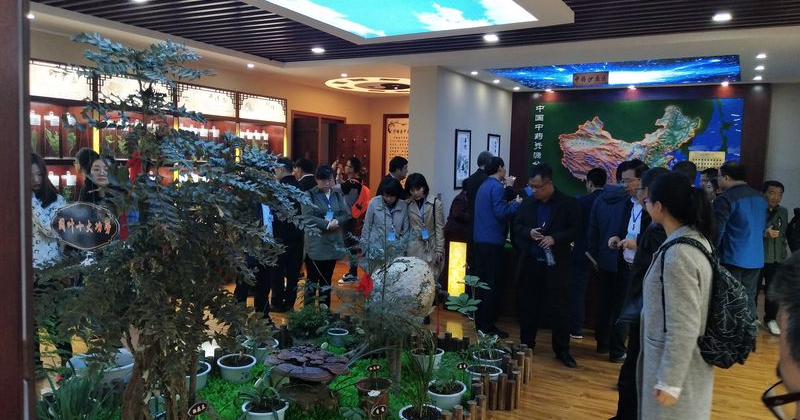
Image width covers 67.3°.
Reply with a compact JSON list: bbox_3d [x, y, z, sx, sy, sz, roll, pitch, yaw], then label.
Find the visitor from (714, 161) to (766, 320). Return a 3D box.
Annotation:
[{"bbox_3d":[3.126,0.443,5.500,0.520,1.750,0.360,-1,5,-30],"label":"visitor"}]

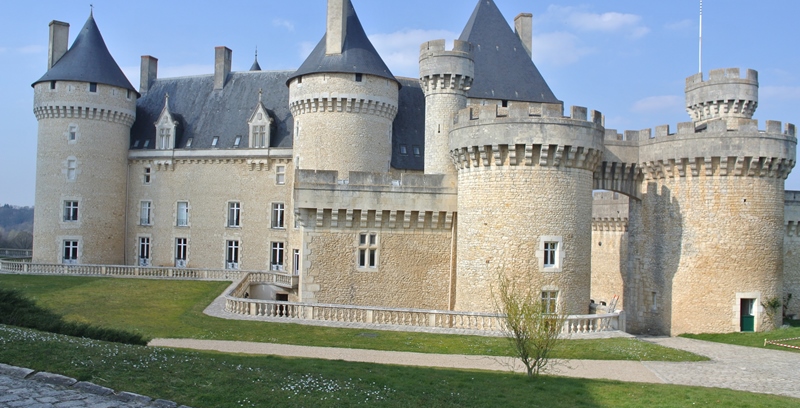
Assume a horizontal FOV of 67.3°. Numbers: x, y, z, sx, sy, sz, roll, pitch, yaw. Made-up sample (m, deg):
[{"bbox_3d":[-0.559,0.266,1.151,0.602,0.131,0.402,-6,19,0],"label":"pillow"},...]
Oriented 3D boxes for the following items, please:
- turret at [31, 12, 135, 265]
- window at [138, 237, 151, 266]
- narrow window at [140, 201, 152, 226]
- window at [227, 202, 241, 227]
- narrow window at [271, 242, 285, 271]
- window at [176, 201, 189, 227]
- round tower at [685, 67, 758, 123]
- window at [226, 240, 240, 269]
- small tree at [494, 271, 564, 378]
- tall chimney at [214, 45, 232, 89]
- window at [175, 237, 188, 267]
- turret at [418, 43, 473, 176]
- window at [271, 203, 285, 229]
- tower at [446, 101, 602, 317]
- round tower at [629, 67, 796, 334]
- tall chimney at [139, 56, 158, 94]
[{"bbox_3d":[-33.514,-6.902,64.373,10.200,27.100,10.200,2,-2,-28],"label":"turret"},{"bbox_3d":[-27.467,5.227,64.560,1.381,3.173,0.300,1,-1,17],"label":"window"},{"bbox_3d":[-26.191,0.990,62.009,1.250,2.580,0.250,1,-2,17],"label":"narrow window"},{"bbox_3d":[-16.993,1.084,61.438,1.471,2.568,0.300,1,-1,17],"label":"window"},{"bbox_3d":[-11.732,5.037,57.293,1.320,2.820,0.250,1,-2,17],"label":"narrow window"},{"bbox_3d":[-21.968,1.018,60.610,1.300,2.540,0.250,1,-2,17],"label":"window"},{"bbox_3d":[23.045,-7.358,42.970,4.500,3.720,4.500,1,-2,28],"label":"round tower"},{"bbox_3d":[-17.099,5.217,61.343,1.492,3.005,0.300,1,-1,17],"label":"window"},{"bbox_3d":[3.828,3.621,17.910,2.200,3.140,2.100,1,-2,0],"label":"small tree"},{"bbox_3d":[-20.138,-15.303,68.631,1.255,4.813,1.600,1,-1,17],"label":"tall chimney"},{"bbox_3d":[-23.040,5.184,63.188,1.509,3.137,0.300,1,-1,17],"label":"window"},{"bbox_3d":[3.232,-5.966,39.433,3.620,8.450,3.620,1,-1,4],"label":"turret"},{"bbox_3d":[-12.175,1.172,59.940,1.434,2.475,0.300,1,-1,17],"label":"window"},{"bbox_3d":[8.196,0.932,39.213,9.750,13.050,9.750,1,-2,0],"label":"tower"},{"bbox_3d":[22.082,-0.537,42.569,10.000,17.600,9.900,1,-2,0],"label":"round tower"},{"bbox_3d":[-28.224,-14.492,67.677,1.000,4.270,1.500,1,-2,17],"label":"tall chimney"}]

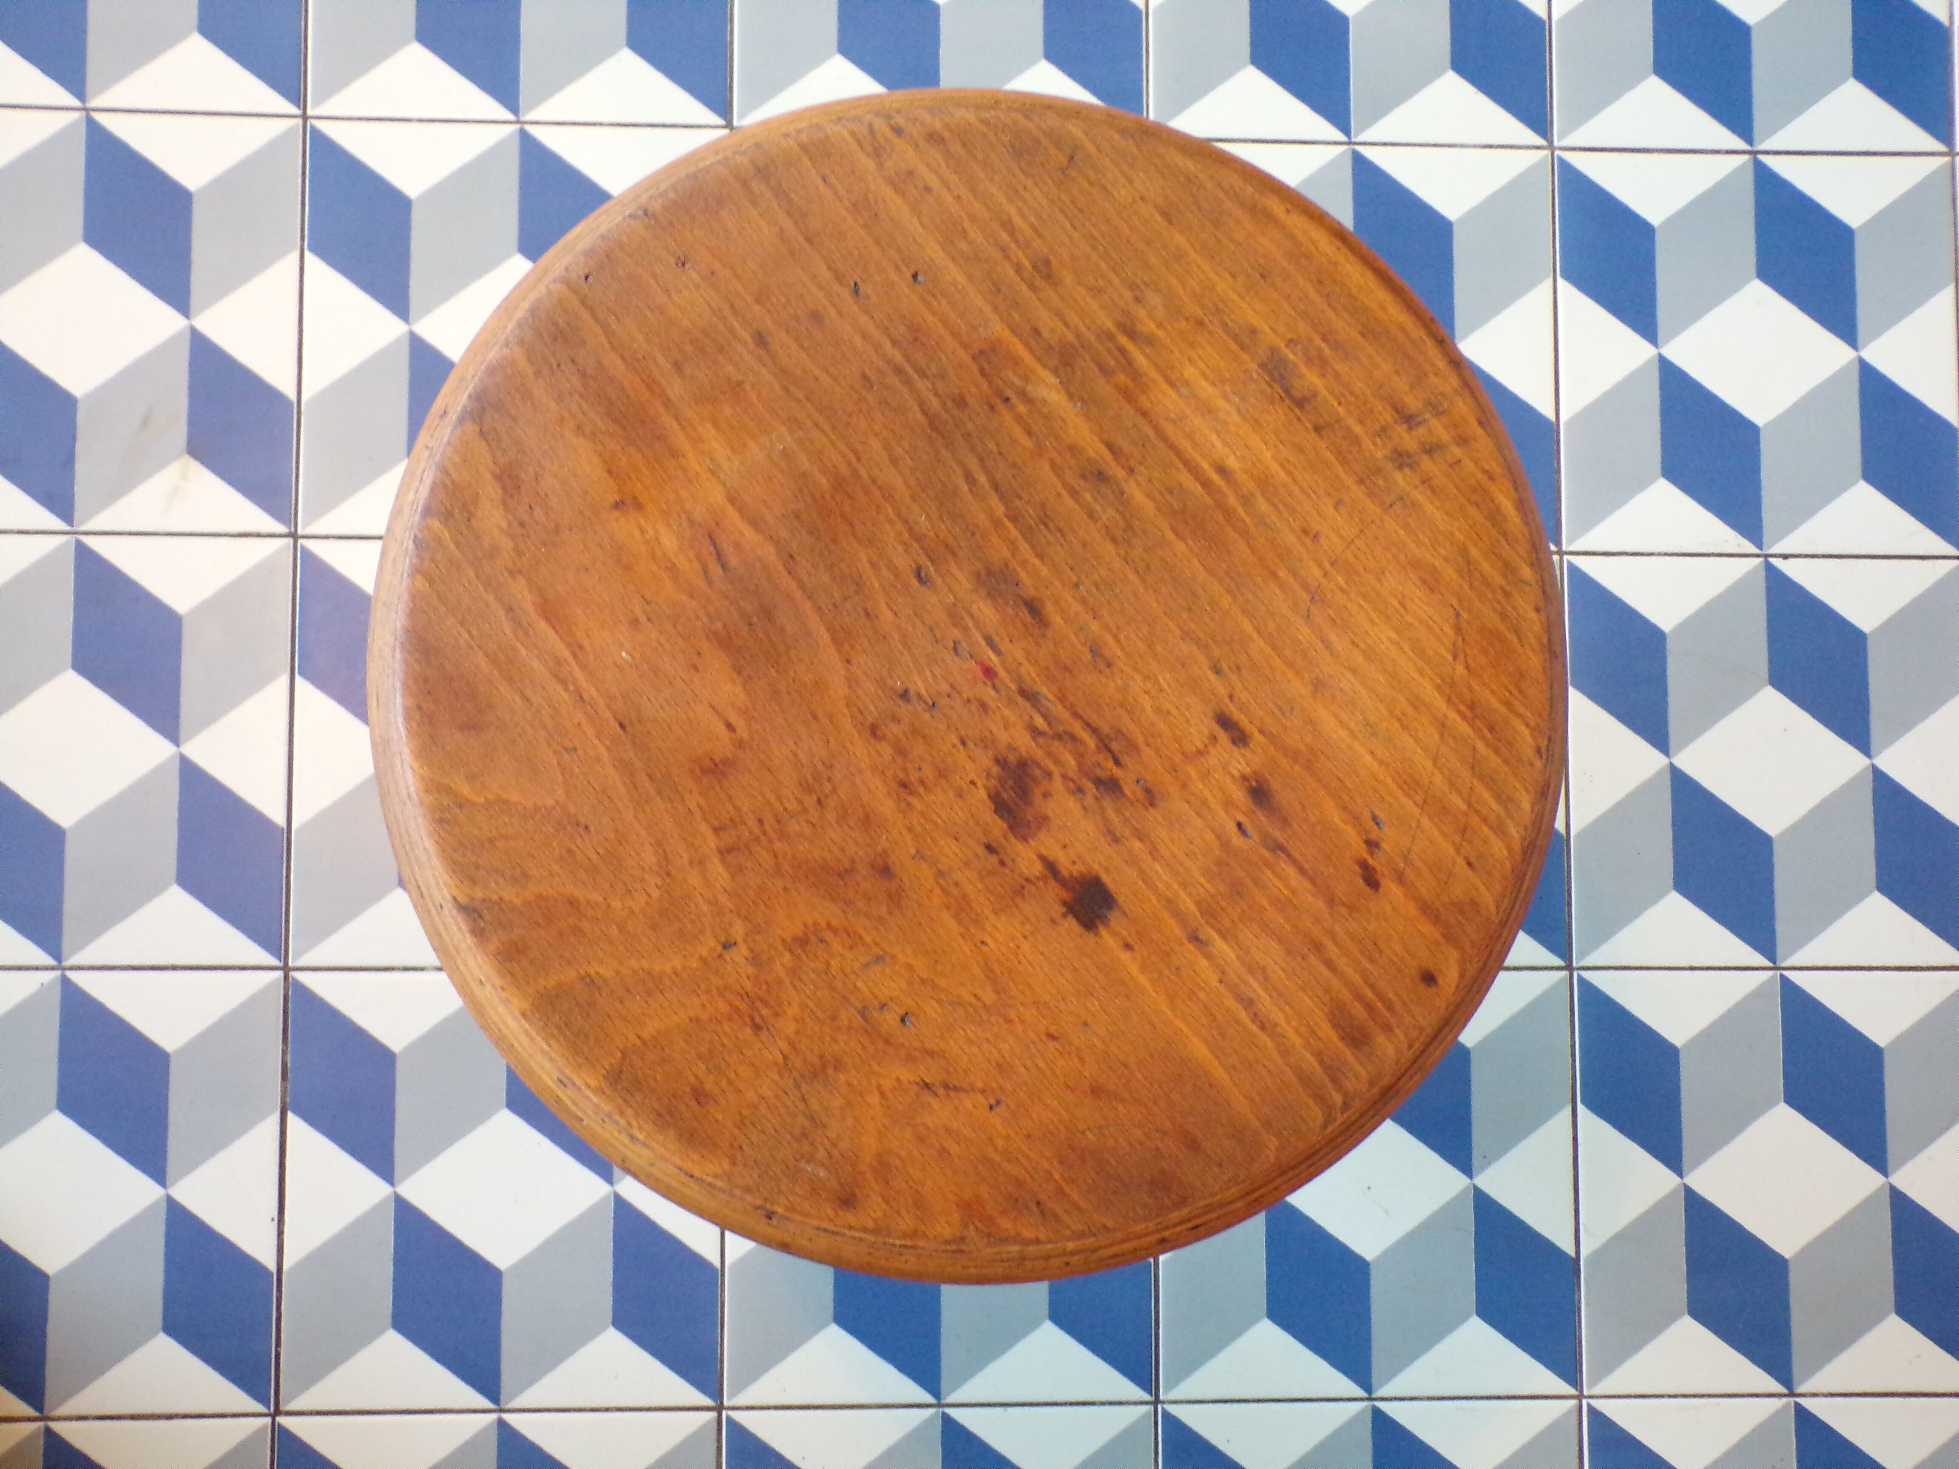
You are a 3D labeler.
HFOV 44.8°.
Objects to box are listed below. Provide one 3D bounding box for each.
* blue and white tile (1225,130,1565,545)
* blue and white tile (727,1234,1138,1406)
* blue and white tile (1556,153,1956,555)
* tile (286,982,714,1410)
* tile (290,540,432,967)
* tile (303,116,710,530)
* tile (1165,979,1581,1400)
[{"bbox_3d":[0.181,-0.188,1.152,0.198,0.010,0.198,0,85,-4],"label":"blue and white tile"},{"bbox_3d":[-0.019,0.210,1.107,0.198,0.010,0.198,0,85,-4],"label":"blue and white tile"},{"bbox_3d":[0.381,-0.187,1.165,0.198,0.010,0.198,0,85,-4],"label":"blue and white tile"},{"bbox_3d":[-0.218,0.208,1.093,0.198,0.010,0.198,0,85,-4],"label":"tile"},{"bbox_3d":[-0.218,0.009,1.110,0.198,0.010,0.198,0,85,-4],"label":"tile"},{"bbox_3d":[-0.218,-0.190,1.126,0.198,0.010,0.198,0,85,-4],"label":"tile"},{"bbox_3d":[0.181,0.211,1.120,0.198,0.010,0.198,0,85,-4],"label":"tile"}]

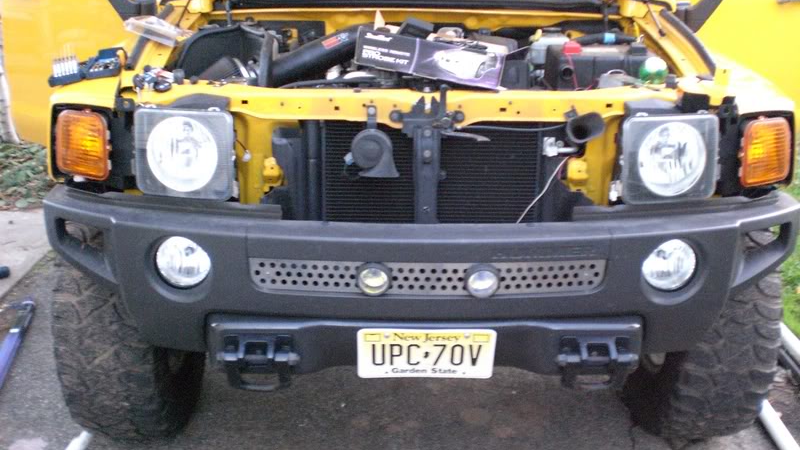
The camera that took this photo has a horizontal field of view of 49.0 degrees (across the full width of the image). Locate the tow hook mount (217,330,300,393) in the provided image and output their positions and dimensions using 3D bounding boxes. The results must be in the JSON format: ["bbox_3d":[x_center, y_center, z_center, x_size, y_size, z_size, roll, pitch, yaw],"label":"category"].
[{"bbox_3d":[-0.328,0.319,2.049,0.178,0.115,0.095,0,17,-1],"label":"tow hook mount"}]

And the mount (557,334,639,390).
[{"bbox_3d":[0.463,0.320,2.059,0.178,0.115,0.095,0,17,-1],"label":"mount"}]

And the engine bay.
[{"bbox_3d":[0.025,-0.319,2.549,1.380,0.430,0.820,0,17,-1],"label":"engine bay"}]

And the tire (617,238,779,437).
[{"bbox_3d":[0.875,0.244,2.721,0.290,0.820,0.820,0,17,-1],"label":"tire"}]

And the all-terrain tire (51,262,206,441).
[{"bbox_3d":[-0.790,0.234,2.697,0.290,0.820,0.820,0,17,-1],"label":"all-terrain tire"}]

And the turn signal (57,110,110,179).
[{"bbox_3d":[-0.777,-0.208,2.210,0.148,0.172,0.075,6,18,16],"label":"turn signal"}]

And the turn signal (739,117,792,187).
[{"bbox_3d":[0.906,-0.192,2.236,0.148,0.172,0.075,-5,18,-18],"label":"turn signal"}]

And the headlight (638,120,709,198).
[{"bbox_3d":[0.662,-0.172,2.183,0.176,0.182,0.080,-1,17,-5],"label":"headlight"}]

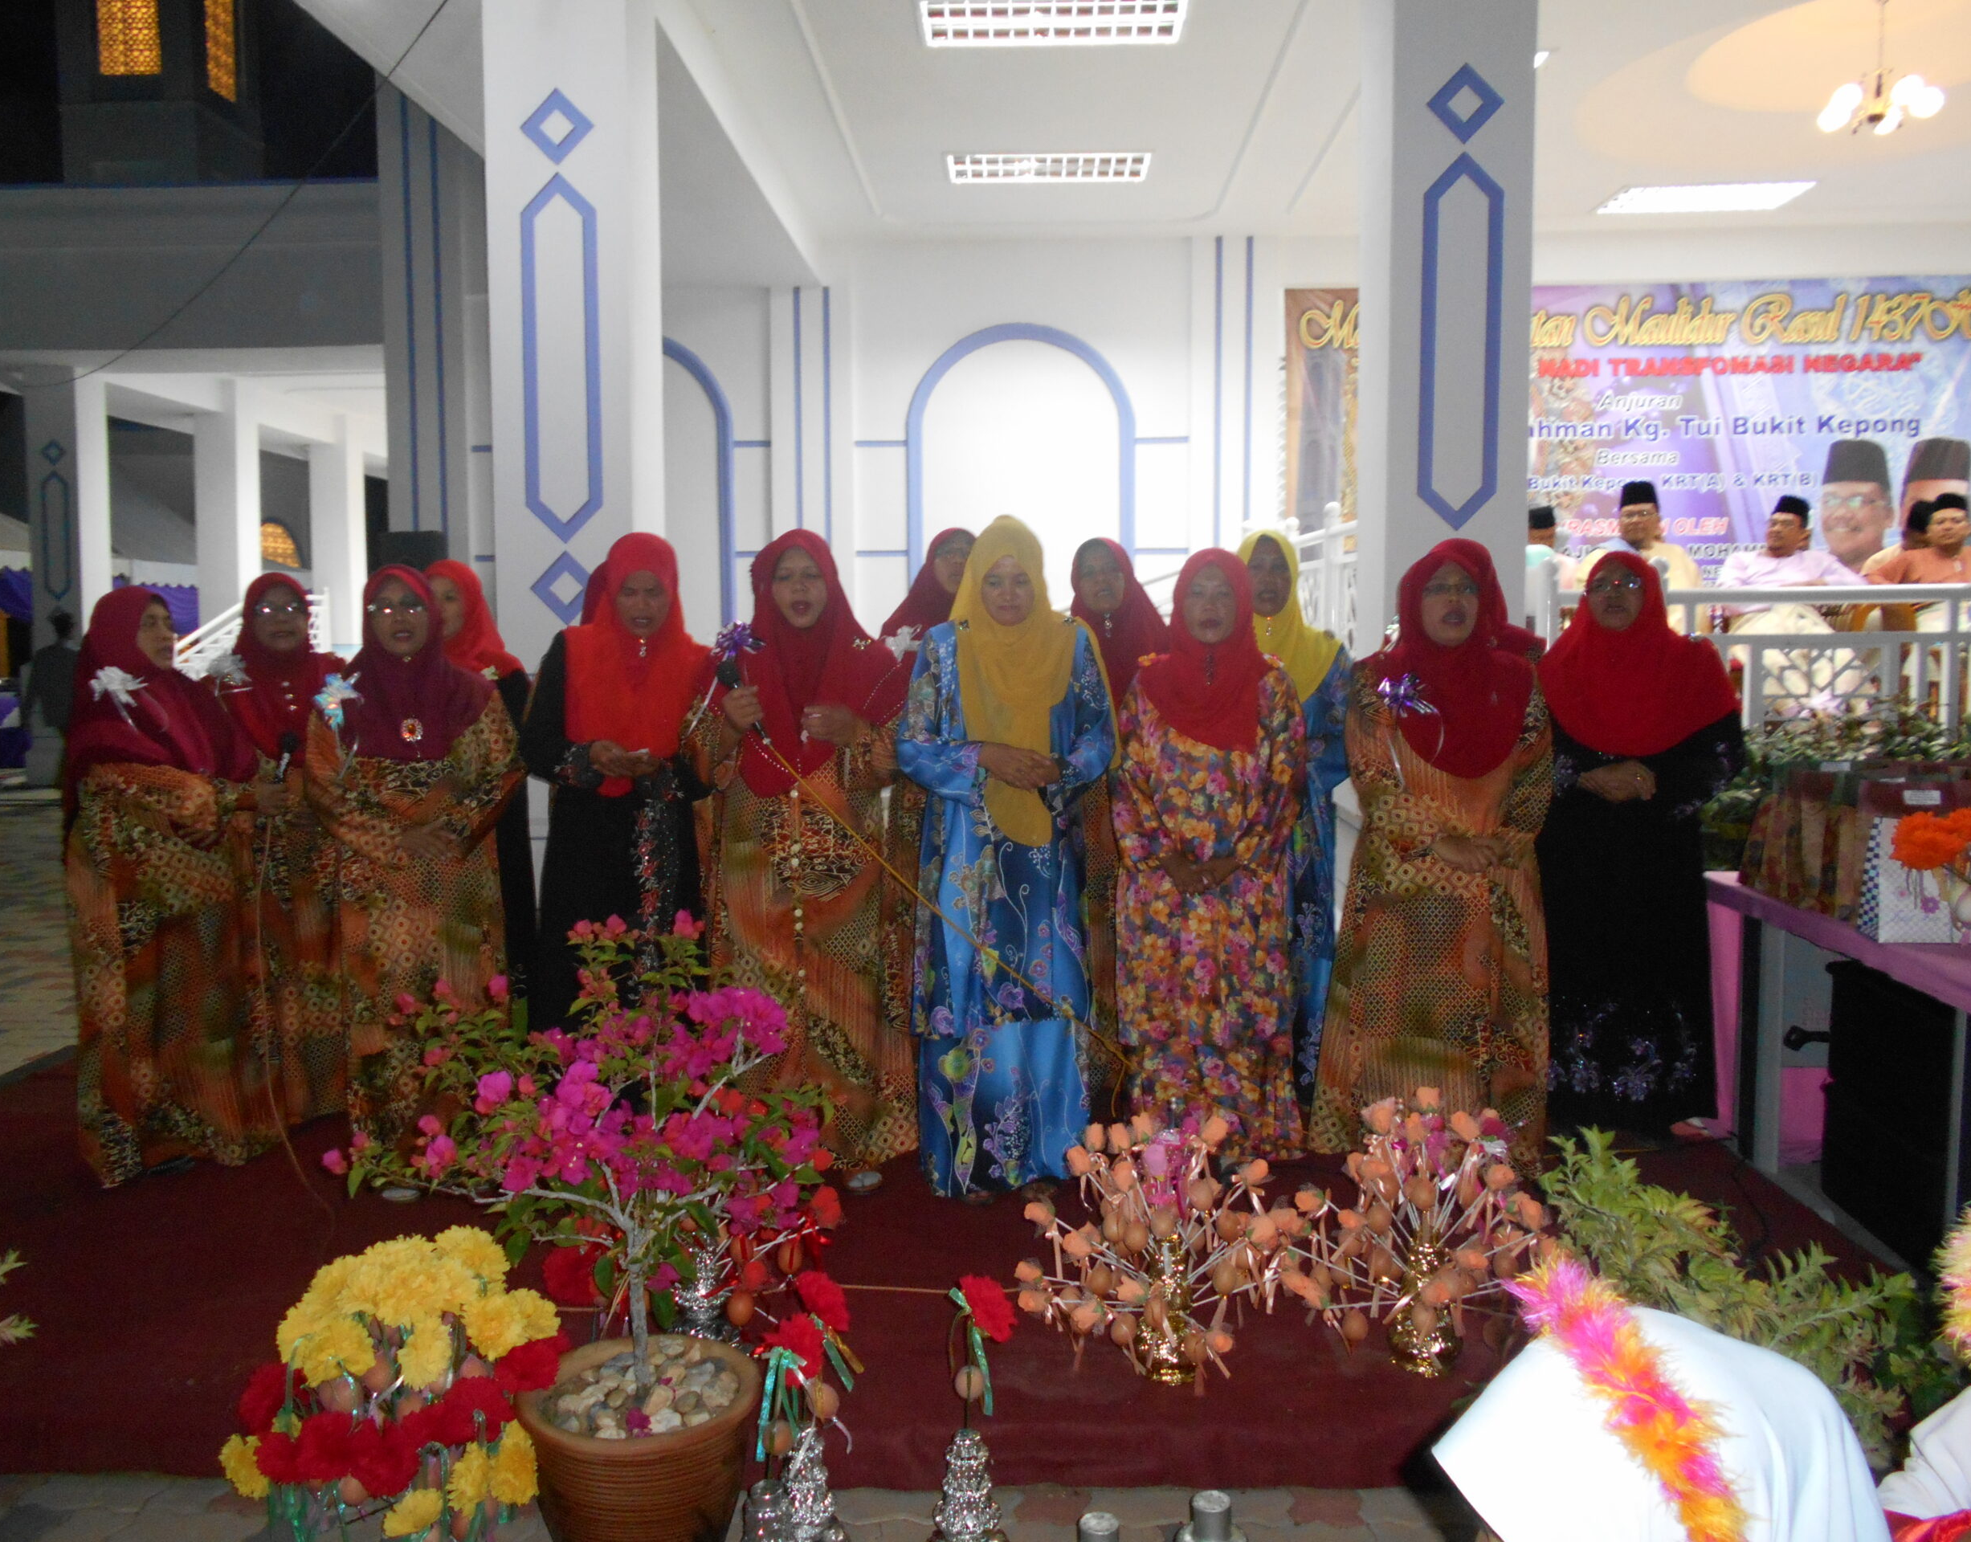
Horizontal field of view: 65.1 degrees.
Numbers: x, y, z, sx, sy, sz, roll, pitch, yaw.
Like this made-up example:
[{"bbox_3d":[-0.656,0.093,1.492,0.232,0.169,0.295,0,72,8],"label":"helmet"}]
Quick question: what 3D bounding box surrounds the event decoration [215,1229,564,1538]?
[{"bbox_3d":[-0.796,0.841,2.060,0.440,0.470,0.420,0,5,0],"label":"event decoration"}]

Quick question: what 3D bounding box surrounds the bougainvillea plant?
[{"bbox_3d":[-0.543,0.513,2.113,0.631,0.591,0.580,0,5,0],"label":"bougainvillea plant"}]

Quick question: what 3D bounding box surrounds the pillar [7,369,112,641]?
[{"bbox_3d":[-8.431,-1.773,14.303,0.460,3.800,0.460,0,5,2],"label":"pillar"}]

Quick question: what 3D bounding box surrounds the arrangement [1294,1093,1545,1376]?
[{"bbox_3d":[0.779,0.825,2.760,0.440,0.470,0.420,0,5,0],"label":"arrangement"}]

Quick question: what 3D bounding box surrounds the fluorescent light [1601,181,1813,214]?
[{"bbox_3d":[4.548,-3.621,9.750,1.180,0.080,0.600,0,5,2],"label":"fluorescent light"}]

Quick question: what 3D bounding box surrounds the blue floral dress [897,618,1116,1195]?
[{"bbox_3d":[0.050,0.343,3.724,0.509,1.362,0.400,0,5,0],"label":"blue floral dress"}]

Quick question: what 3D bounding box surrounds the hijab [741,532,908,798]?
[{"bbox_3d":[-0.389,-0.255,3.720,0.386,0.615,0.340,0,5,0],"label":"hijab"}]

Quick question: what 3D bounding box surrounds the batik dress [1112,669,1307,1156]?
[{"bbox_3d":[0.560,0.355,3.860,0.480,1.200,0.330,0,5,4],"label":"batik dress"}]

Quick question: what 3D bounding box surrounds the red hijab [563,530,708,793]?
[{"bbox_3d":[-0.867,-0.262,3.850,0.350,0.640,0.320,-1,5,-10],"label":"red hijab"}]

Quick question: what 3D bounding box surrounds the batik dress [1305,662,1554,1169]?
[{"bbox_3d":[1.117,0.373,3.883,0.605,1.268,0.400,1,5,8],"label":"batik dress"}]

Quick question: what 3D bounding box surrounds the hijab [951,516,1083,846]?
[{"bbox_3d":[0.077,-0.208,3.636,0.305,0.743,0.330,0,5,0],"label":"hijab"}]

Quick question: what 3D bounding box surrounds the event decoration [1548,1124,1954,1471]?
[{"bbox_3d":[1.200,0.839,2.443,0.585,0.504,0.480,0,5,0],"label":"event decoration"}]

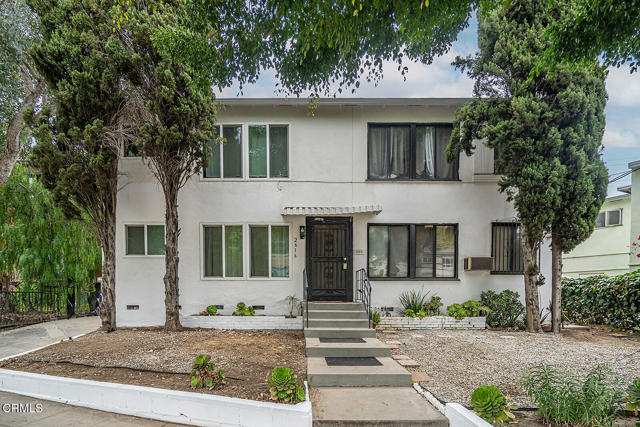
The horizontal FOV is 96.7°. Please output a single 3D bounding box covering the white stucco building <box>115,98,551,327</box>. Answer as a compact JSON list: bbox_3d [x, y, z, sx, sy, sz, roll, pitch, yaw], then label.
[{"bbox_3d":[0.340,0.200,11.300,12.000,6.200,8.000,0,-2,0],"label":"white stucco building"}]

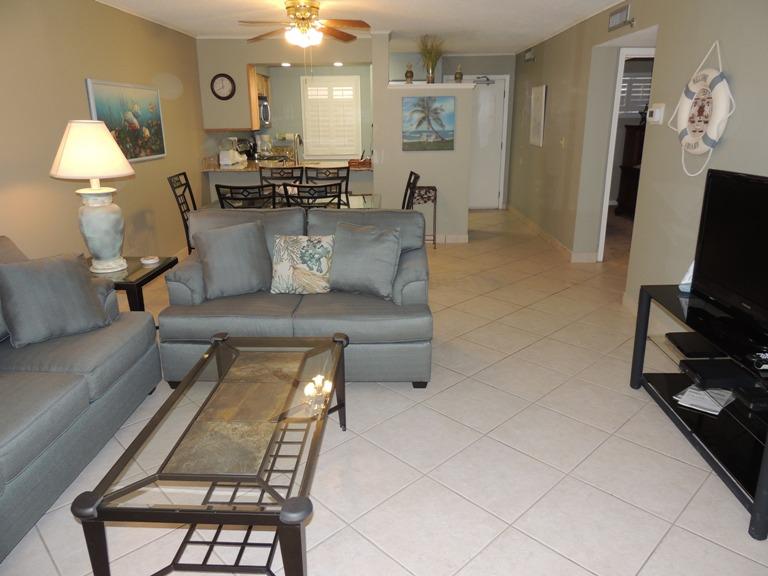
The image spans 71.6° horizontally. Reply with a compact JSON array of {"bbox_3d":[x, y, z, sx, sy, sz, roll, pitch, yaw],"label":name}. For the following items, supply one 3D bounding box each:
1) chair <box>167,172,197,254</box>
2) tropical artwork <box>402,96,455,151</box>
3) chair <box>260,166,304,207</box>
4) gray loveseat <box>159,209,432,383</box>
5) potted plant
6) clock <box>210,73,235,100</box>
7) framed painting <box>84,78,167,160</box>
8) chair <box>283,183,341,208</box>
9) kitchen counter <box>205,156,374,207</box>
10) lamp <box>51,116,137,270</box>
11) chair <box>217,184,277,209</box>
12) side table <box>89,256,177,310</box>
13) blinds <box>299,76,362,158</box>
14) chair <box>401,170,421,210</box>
[{"bbox_3d":[-1.737,-0.632,5.356,0.550,0.990,0.470,0,18,1],"label":"chair"},{"bbox_3d":[0.521,-1.903,6.196,0.607,0.600,0.045,0,18,1],"label":"tropical artwork"},{"bbox_3d":[-1.101,-0.758,5.724,0.470,0.990,0.550,0,18,1],"label":"chair"},{"bbox_3d":[-0.502,0.015,3.404,1.560,0.930,0.940,0,18,1],"label":"gray loveseat"},{"bbox_3d":[0.542,-2.610,6.083,0.290,0.520,0.290,0,18,1],"label":"potted plant"},{"bbox_3d":[-1.915,-2.394,6.335,0.290,0.290,0.050,0,18,1],"label":"clock"},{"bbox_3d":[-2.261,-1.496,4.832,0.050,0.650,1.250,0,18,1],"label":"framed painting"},{"bbox_3d":[-0.546,-0.404,4.568,0.470,1.020,0.560,0,18,1],"label":"chair"},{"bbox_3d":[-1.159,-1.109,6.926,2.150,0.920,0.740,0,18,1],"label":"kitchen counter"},{"bbox_3d":[-1.747,-0.562,3.303,0.460,0.886,0.460,0,18,1],"label":"lamp"},{"bbox_3d":[-1.066,-0.395,4.561,0.470,1.020,0.560,0,18,1],"label":"chair"},{"bbox_3d":[-1.827,0.147,3.665,0.640,0.550,0.610,0,18,1],"label":"side table"},{"bbox_3d":[-0.832,-2.684,8.428,0.891,1.253,0.080,0,18,1],"label":"blinds"},{"bbox_3d":[0.072,-0.636,5.301,0.550,0.990,0.470,-2,18,-3],"label":"chair"}]

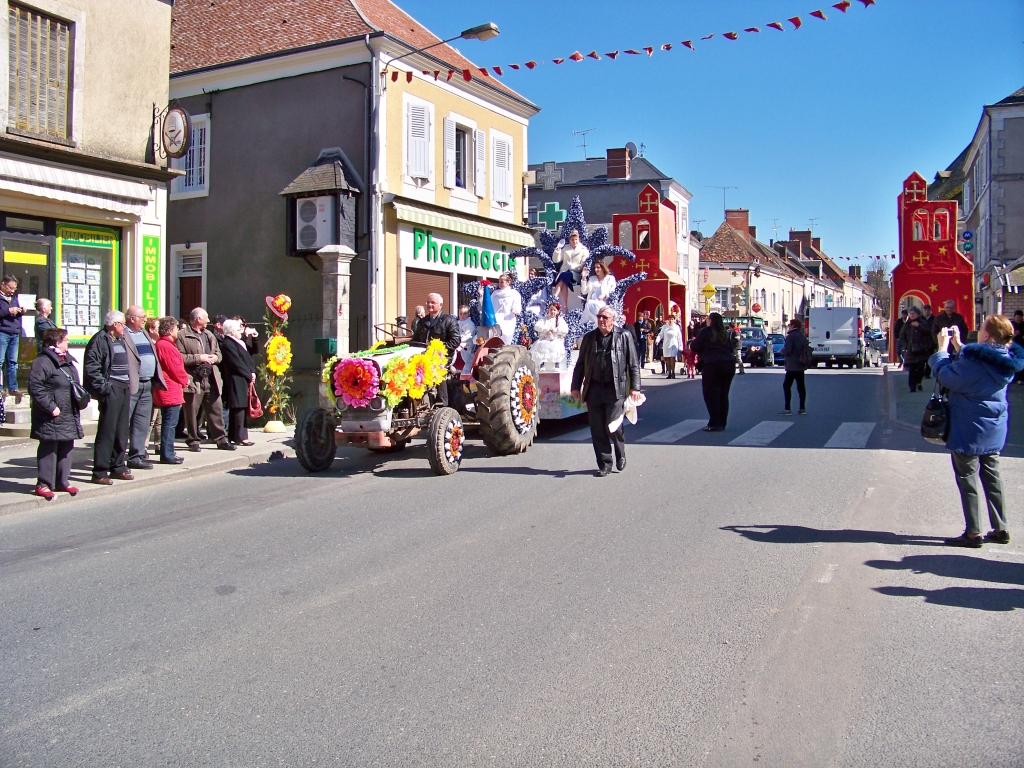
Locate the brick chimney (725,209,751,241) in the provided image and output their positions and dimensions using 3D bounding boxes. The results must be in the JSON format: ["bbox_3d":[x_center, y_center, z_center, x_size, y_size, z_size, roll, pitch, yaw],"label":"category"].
[{"bbox_3d":[14.091,-9.904,61.000,1.450,2.150,0.600,1,3,21],"label":"brick chimney"}]

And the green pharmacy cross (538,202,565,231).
[{"bbox_3d":[1.055,-4.392,25.571,0.750,0.770,0.200,1,3,27],"label":"green pharmacy cross"}]

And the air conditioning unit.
[{"bbox_3d":[-4.295,-3.571,21.685,0.960,1.150,0.360,2,4,32],"label":"air conditioning unit"}]

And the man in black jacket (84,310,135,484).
[{"bbox_3d":[-3.979,0.133,9.650,0.400,1.720,0.540,2,4,38],"label":"man in black jacket"}]

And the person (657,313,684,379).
[{"bbox_3d":[4.173,-0.987,25.700,0.720,1.660,0.380,1,3,13],"label":"person"}]

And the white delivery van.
[{"bbox_3d":[11.472,-1.622,34.194,1.900,1.960,4.750,1,3,21],"label":"white delivery van"}]

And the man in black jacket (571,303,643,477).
[{"bbox_3d":[0.983,0.078,10.150,0.720,1.750,0.480,1,3,16],"label":"man in black jacket"}]

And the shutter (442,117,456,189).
[{"bbox_3d":[-1.529,-5.690,24.078,0.050,1.660,0.540,2,4,28],"label":"shutter"}]

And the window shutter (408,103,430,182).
[{"bbox_3d":[-2.171,-5.631,22.666,0.560,1.660,0.050,-3,4,-42],"label":"window shutter"}]

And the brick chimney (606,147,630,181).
[{"bbox_3d":[4.037,-8.357,37.000,0.750,1.180,0.500,2,3,27],"label":"brick chimney"}]

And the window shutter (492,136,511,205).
[{"bbox_3d":[-0.249,-5.325,24.350,0.140,1.560,0.920,2,3,31],"label":"window shutter"}]

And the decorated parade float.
[{"bbox_3d":[-0.122,-1.152,13.744,2.500,3.850,7.900,2,3,24],"label":"decorated parade float"}]

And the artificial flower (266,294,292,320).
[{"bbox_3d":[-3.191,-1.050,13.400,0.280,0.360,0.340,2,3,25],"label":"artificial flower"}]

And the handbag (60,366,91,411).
[{"bbox_3d":[-4.059,0.047,9.120,0.150,0.380,0.280,-2,4,-37],"label":"handbag"}]

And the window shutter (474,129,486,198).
[{"bbox_3d":[-0.815,-5.794,25.649,0.050,1.660,0.540,2,4,28],"label":"window shutter"}]

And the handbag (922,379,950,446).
[{"bbox_3d":[3.084,0.215,7.100,0.270,0.440,0.140,2,4,34],"label":"handbag"}]

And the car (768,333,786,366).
[{"bbox_3d":[11.831,-1.515,43.500,1.720,1.420,4.000,2,3,23],"label":"car"}]

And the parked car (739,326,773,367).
[{"bbox_3d":[8.554,-1.371,35.411,1.750,1.430,4.400,1,3,20],"label":"parked car"}]

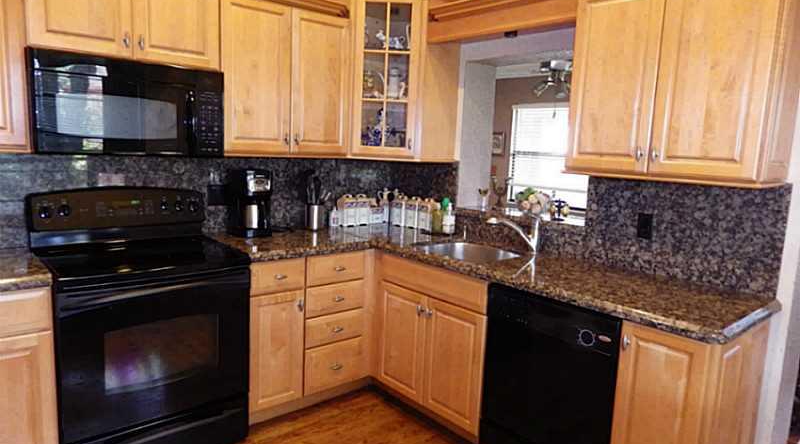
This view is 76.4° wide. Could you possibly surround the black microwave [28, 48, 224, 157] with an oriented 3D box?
[{"bbox_3d":[-1.260,-0.519,2.373,0.760,0.403,0.390,-5,11,-41],"label":"black microwave"}]

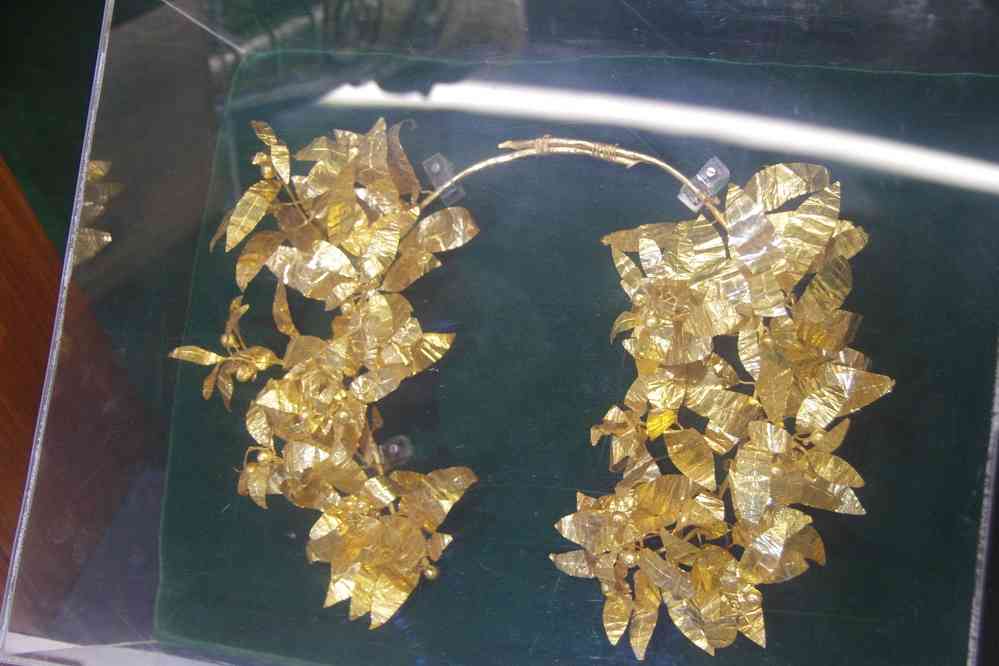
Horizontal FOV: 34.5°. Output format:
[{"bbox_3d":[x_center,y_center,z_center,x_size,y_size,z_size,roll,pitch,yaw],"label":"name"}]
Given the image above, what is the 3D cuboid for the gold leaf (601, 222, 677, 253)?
[{"bbox_3d":[0.062,-0.043,0.705,0.038,0.006,0.012,-8,83,18],"label":"gold leaf"}]

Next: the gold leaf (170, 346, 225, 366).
[{"bbox_3d":[-0.145,0.011,0.770,0.031,0.006,0.009,4,59,20],"label":"gold leaf"}]

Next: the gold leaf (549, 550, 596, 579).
[{"bbox_3d":[0.034,0.103,0.723,0.023,0.007,0.012,10,84,12],"label":"gold leaf"}]

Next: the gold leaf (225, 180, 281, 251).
[{"bbox_3d":[-0.122,-0.058,0.796,0.015,0.008,0.045,39,92,6],"label":"gold leaf"}]

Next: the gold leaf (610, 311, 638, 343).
[{"bbox_3d":[0.058,-0.004,0.753,0.018,0.006,0.008,-45,77,5],"label":"gold leaf"}]

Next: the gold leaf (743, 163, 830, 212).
[{"bbox_3d":[0.133,-0.067,0.740,0.040,0.009,0.021,-20,81,12],"label":"gold leaf"}]

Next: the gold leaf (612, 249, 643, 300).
[{"bbox_3d":[0.060,-0.028,0.756,0.011,0.007,0.029,-26,79,9],"label":"gold leaf"}]

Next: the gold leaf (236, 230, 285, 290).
[{"bbox_3d":[-0.117,-0.035,0.796,0.018,0.010,0.036,38,91,6],"label":"gold leaf"}]

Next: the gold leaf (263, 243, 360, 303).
[{"bbox_3d":[-0.090,-0.030,0.778,0.047,0.012,0.025,8,88,7],"label":"gold leaf"}]

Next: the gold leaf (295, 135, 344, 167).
[{"bbox_3d":[-0.090,-0.092,0.813,0.029,0.007,0.015,3,86,10],"label":"gold leaf"}]

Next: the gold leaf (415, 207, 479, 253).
[{"bbox_3d":[-0.026,-0.051,0.787,0.032,0.008,0.022,-7,84,10],"label":"gold leaf"}]

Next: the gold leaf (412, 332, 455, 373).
[{"bbox_3d":[-0.031,0.007,0.730,0.027,0.006,0.015,-29,79,13],"label":"gold leaf"}]

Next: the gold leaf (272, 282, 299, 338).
[{"bbox_3d":[-0.099,-0.011,0.757,0.006,0.011,0.030,-38,66,51],"label":"gold leaf"}]

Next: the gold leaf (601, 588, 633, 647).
[{"bbox_3d":[0.049,0.120,0.683,0.012,0.006,0.026,1,82,15],"label":"gold leaf"}]

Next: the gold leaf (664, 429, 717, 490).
[{"bbox_3d":[0.088,0.057,0.733,0.017,0.007,0.037,-40,75,6],"label":"gold leaf"}]

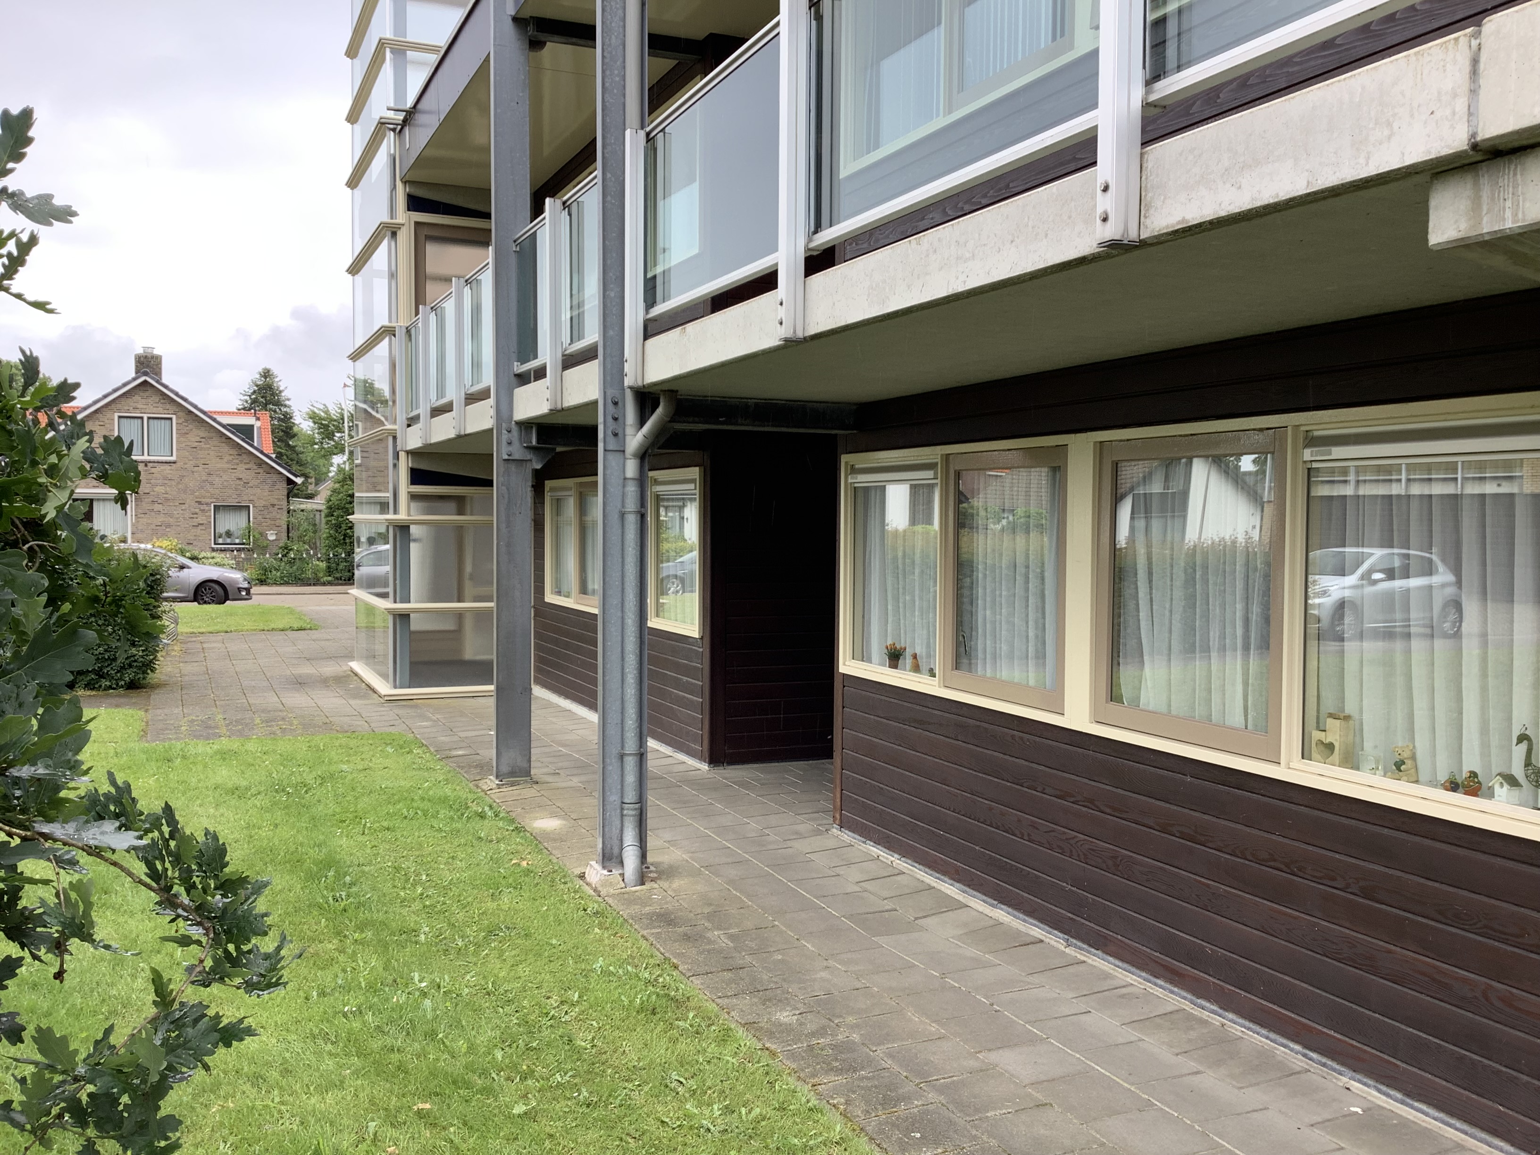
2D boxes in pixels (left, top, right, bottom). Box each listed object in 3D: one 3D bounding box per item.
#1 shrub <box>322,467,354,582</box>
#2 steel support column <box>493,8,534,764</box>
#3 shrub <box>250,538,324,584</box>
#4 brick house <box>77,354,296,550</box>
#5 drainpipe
[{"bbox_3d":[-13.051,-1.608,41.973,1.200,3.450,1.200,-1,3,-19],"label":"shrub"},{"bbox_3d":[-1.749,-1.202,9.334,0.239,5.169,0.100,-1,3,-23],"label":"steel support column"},{"bbox_3d":[-14.530,-0.516,41.520,2.300,1.400,1.200,-1,3,-19],"label":"shrub"},{"bbox_3d":[-20.617,-3.693,46.544,9.000,7.250,9.000,-1,3,-19],"label":"brick house"},{"bbox_3d":[-0.599,0.300,6.978,0.279,2.484,0.130,-1,3,-23],"label":"drainpipe"}]

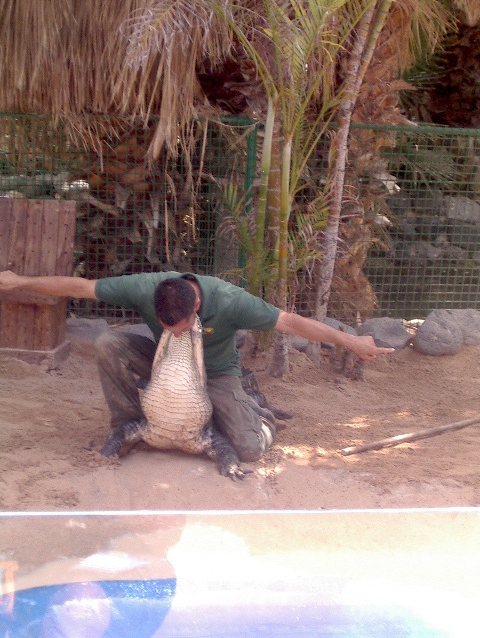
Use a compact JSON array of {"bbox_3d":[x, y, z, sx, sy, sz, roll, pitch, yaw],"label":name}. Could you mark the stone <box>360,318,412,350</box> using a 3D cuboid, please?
[{"bbox_3d":[0.826,0.085,10.500,0.300,0.180,0.240,1,7,-11],"label":"stone"}]

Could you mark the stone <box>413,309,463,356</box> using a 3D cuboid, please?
[{"bbox_3d":[1.127,0.077,10.500,0.290,0.260,0.260,1,7,-11],"label":"stone"}]

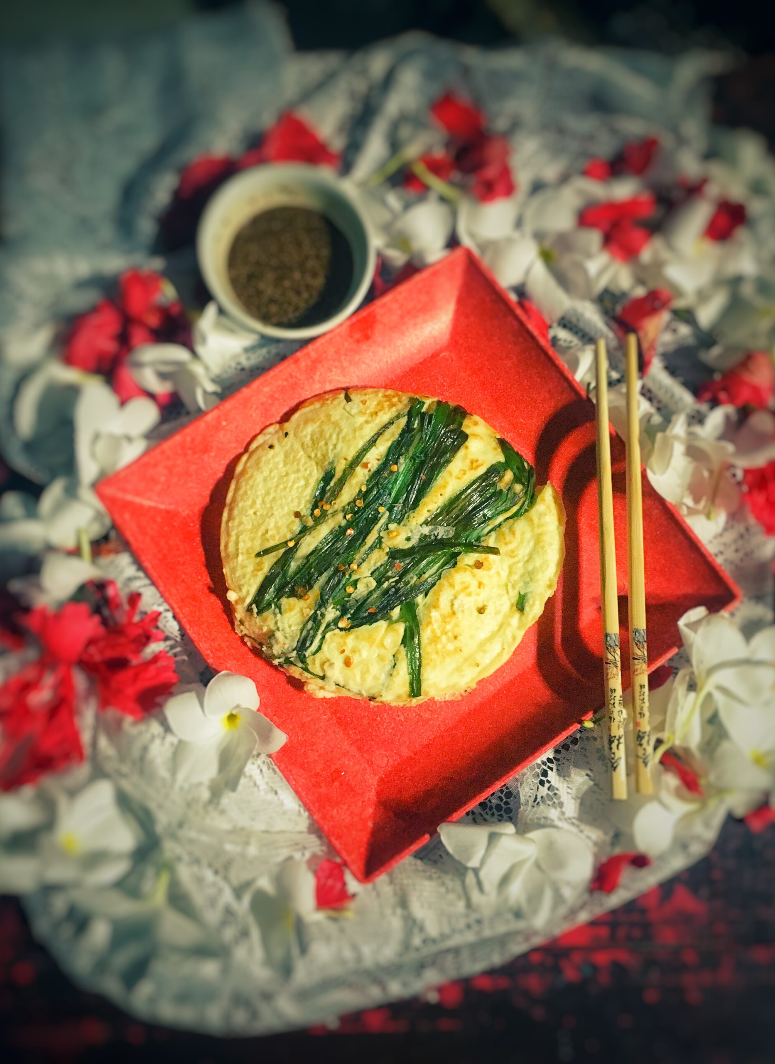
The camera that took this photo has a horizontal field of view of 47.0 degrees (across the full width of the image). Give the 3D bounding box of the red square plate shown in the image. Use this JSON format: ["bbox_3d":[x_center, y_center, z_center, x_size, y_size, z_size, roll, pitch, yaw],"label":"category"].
[{"bbox_3d":[0.016,0.008,0.469,0.237,0.031,0.237,-35,81,-8],"label":"red square plate"}]

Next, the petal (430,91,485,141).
[{"bbox_3d":[0.040,-0.238,0.512,0.030,0.015,0.025,30,79,4],"label":"petal"}]

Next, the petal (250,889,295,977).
[{"bbox_3d":[-0.056,0.194,0.431,0.019,0.014,0.040,-8,78,-3],"label":"petal"}]

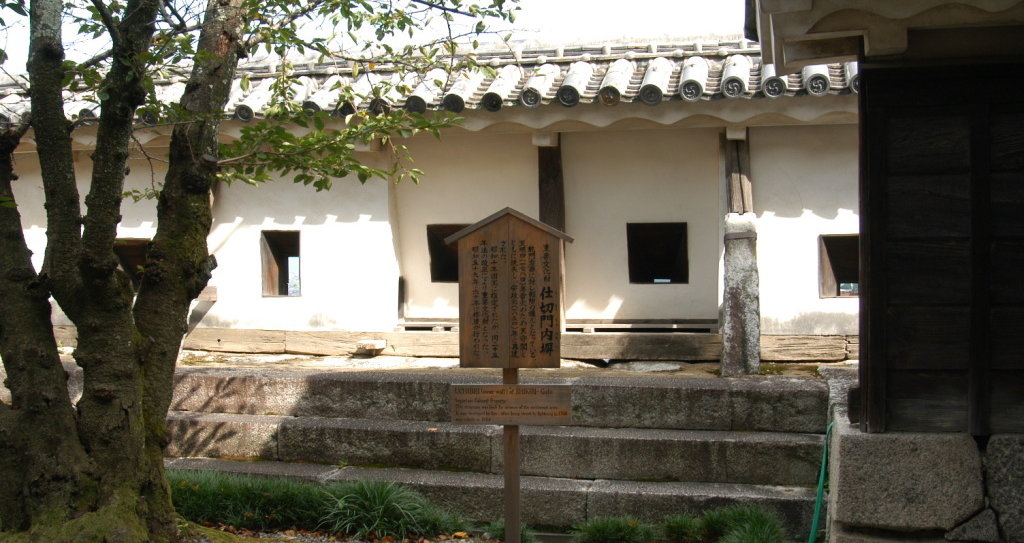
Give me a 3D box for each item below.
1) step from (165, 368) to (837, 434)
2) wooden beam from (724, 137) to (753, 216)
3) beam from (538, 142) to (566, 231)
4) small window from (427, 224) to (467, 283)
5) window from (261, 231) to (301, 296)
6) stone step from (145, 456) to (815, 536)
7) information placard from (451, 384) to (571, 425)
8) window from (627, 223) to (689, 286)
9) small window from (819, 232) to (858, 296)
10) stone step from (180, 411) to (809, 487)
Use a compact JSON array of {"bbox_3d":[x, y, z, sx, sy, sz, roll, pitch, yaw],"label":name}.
[{"bbox_3d":[-0.337,0.904,7.318,4.965,0.274,0.500,0,0,15],"label":"step"},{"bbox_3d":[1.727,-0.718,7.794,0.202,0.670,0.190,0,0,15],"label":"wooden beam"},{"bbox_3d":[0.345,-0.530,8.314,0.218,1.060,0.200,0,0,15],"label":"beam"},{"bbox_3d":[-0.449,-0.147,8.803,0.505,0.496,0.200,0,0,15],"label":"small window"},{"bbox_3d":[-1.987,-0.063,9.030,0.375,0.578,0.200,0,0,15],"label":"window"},{"bbox_3d":[-0.313,1.413,6.458,4.338,0.240,0.450,0,0,15],"label":"stone step"},{"bbox_3d":[0.000,0.594,4.559,0.535,0.181,0.028,0,0,3],"label":"information placard"},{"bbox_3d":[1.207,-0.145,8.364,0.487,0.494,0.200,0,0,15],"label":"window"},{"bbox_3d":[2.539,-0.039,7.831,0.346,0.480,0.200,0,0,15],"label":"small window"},{"bbox_3d":[-0.325,1.167,6.863,4.641,0.257,0.460,0,0,15],"label":"stone step"}]

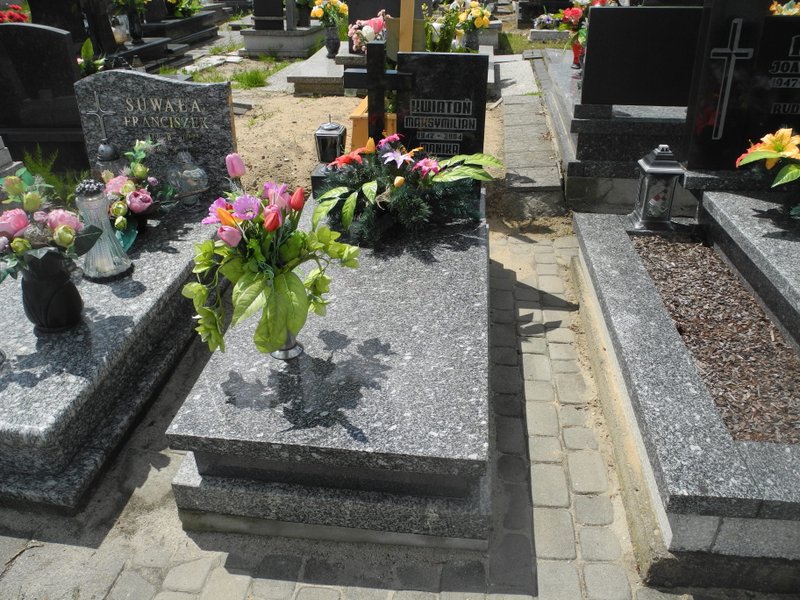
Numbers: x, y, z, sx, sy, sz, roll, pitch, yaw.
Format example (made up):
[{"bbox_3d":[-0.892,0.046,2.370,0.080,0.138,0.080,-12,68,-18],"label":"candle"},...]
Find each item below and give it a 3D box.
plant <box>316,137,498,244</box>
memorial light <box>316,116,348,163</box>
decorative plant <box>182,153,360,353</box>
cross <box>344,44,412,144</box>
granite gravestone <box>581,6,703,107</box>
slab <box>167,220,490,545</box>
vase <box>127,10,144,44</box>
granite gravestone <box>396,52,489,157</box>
[{"bbox_3d":[0.028,-0.542,2.929,0.827,0.363,0.504,4,27,6],"label":"plant"},{"bbox_3d":[-0.342,-0.787,3.216,0.136,0.267,0.136,4,27,6],"label":"memorial light"},{"bbox_3d":[-0.398,-0.113,1.959,0.534,0.605,0.433,4,27,6],"label":"decorative plant"},{"bbox_3d":[-0.101,-0.886,3.048,0.318,0.598,0.091,4,27,6],"label":"cross"},{"bbox_3d":[1.293,-1.273,3.405,0.625,0.480,0.081,4,27,6],"label":"granite gravestone"},{"bbox_3d":[-0.120,0.166,2.448,0.882,0.378,1.492,4,30,6],"label":"slab"},{"bbox_3d":[-2.739,-2.821,6.700,0.150,0.310,0.150,4,27,6],"label":"vase"},{"bbox_3d":[0.194,-0.857,3.038,0.403,0.555,0.081,4,27,6],"label":"granite gravestone"}]

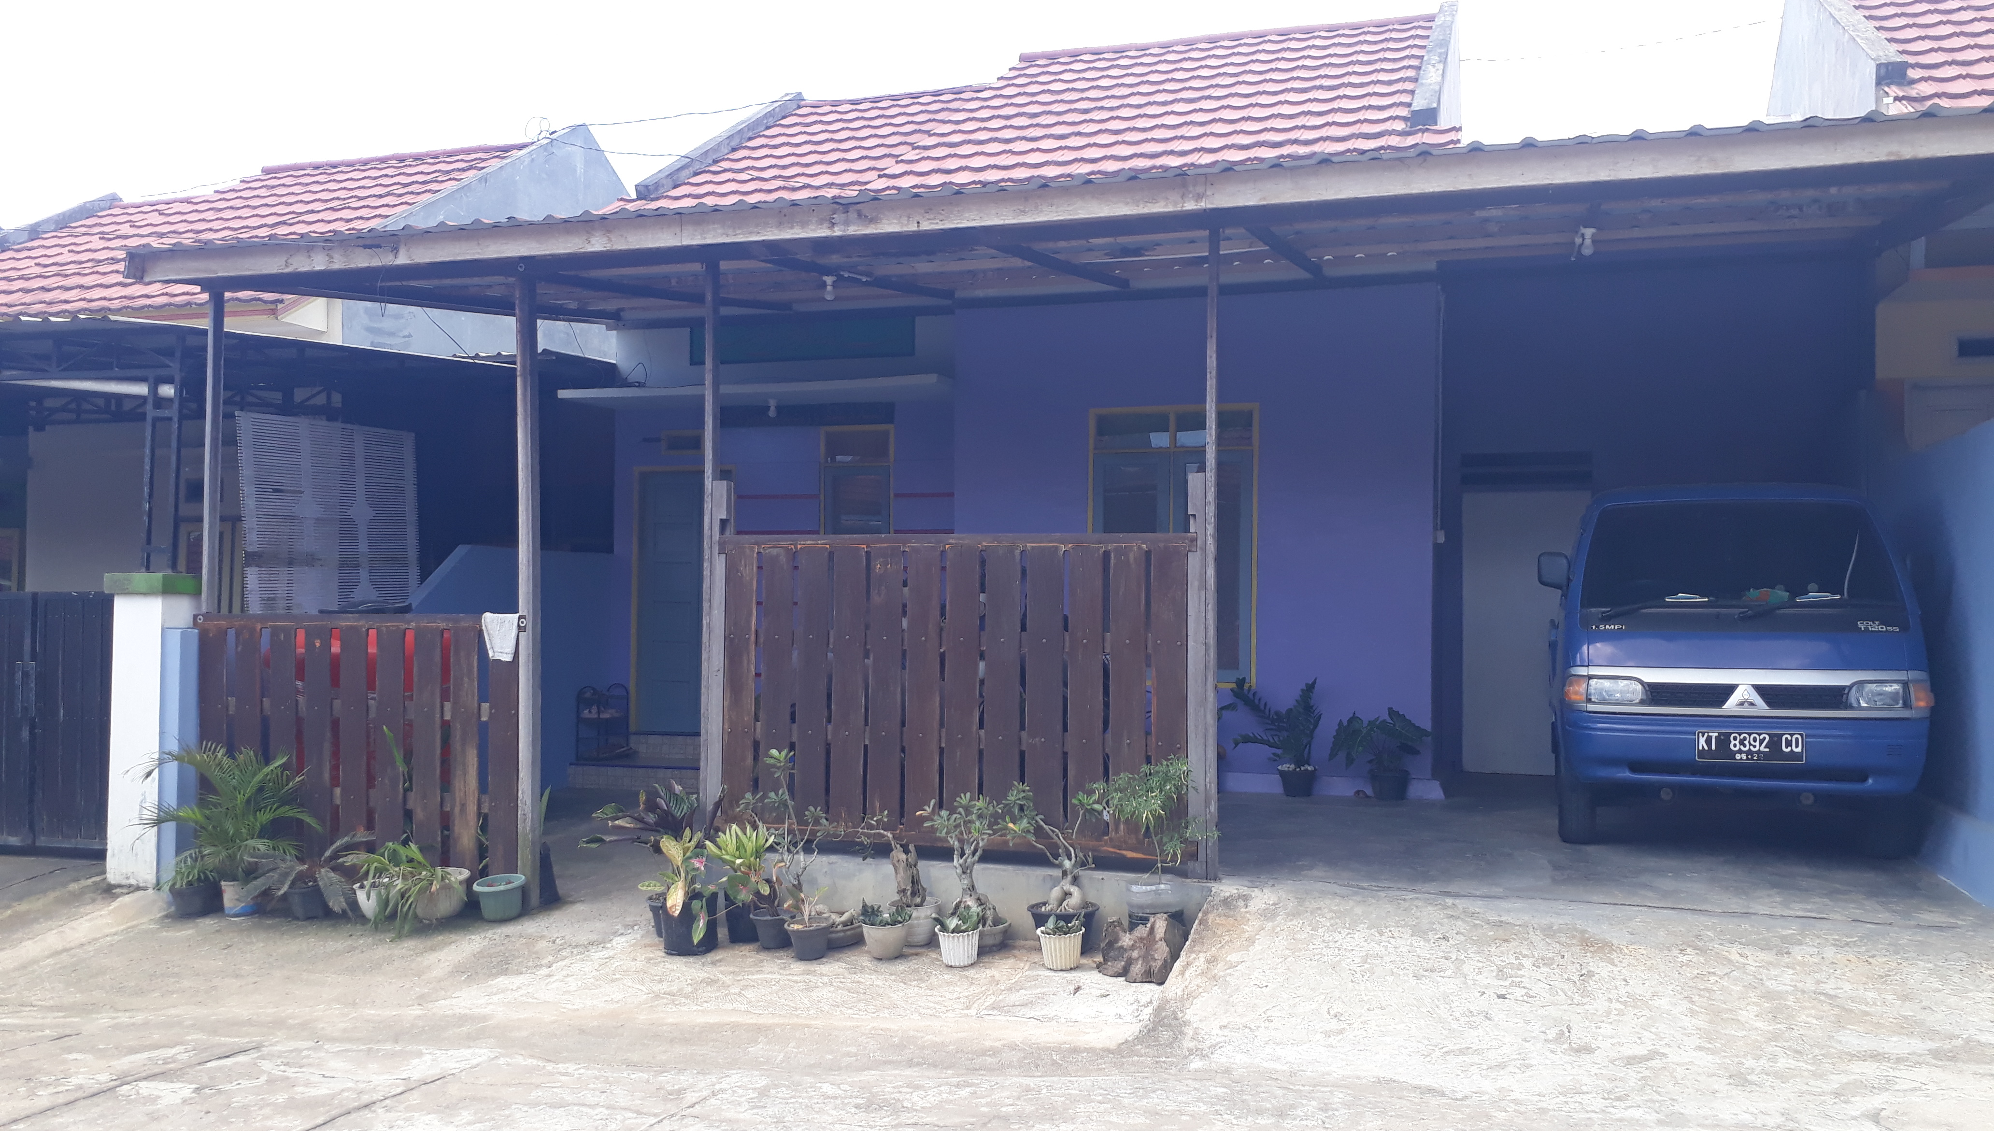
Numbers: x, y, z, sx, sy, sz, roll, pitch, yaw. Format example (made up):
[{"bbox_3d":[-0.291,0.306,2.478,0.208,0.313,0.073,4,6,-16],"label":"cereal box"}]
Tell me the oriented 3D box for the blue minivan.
[{"bbox_3d":[3.858,0.511,8.575,1.620,1.779,3.620,0,-1,18],"label":"blue minivan"}]

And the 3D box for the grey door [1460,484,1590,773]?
[{"bbox_3d":[3.672,0.467,10.784,0.837,1.960,0.050,0,-1,18],"label":"grey door"}]

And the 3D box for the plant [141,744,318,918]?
[{"bbox_3d":[-3.671,1.260,7.443,0.820,0.813,0.740,0,-1,18],"label":"plant"}]

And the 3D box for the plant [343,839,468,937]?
[{"bbox_3d":[-2.797,1.532,7.369,0.624,0.418,0.437,0,-1,18],"label":"plant"}]

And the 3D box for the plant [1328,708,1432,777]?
[{"bbox_3d":[2.280,1.126,9.266,0.616,0.548,0.500,0,-1,18],"label":"plant"}]

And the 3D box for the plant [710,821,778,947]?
[{"bbox_3d":[-1.141,1.430,6.993,0.311,0.542,0.311,1,-1,0],"label":"plant"}]

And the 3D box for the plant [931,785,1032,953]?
[{"bbox_3d":[-0.064,1.285,6.696,0.456,0.699,0.380,0,-1,18],"label":"plant"}]

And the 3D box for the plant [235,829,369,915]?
[{"bbox_3d":[-3.382,1.492,7.578,0.633,0.381,0.528,0,-1,18],"label":"plant"}]

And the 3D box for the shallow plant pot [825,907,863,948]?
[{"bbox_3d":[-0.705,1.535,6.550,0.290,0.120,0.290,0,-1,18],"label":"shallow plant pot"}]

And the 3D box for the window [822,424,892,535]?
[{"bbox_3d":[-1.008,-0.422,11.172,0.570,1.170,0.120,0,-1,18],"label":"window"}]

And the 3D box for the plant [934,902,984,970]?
[{"bbox_3d":[-0.152,1.501,6.344,0.190,0.250,0.190,1,-1,0],"label":"plant"}]

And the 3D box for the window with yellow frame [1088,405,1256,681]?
[{"bbox_3d":[1.114,-0.132,9.891,1.086,1.762,0.120,0,-1,18],"label":"window with yellow frame"}]

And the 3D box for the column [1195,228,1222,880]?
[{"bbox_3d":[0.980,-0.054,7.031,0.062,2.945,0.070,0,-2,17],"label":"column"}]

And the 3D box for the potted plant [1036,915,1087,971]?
[{"bbox_3d":[0.263,1.522,6.322,0.190,0.214,0.190,1,-1,0],"label":"potted plant"}]

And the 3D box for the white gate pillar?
[{"bbox_3d":[-4.449,0.861,8.278,0.400,1.636,0.350,0,-1,18],"label":"white gate pillar"}]

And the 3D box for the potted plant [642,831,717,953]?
[{"bbox_3d":[-1.402,1.452,6.883,0.327,0.525,0.316,1,-1,0],"label":"potted plant"}]

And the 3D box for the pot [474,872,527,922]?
[{"bbox_3d":[-2.357,1.573,7.367,0.236,0.190,0.236,1,-1,0],"label":"pot"}]

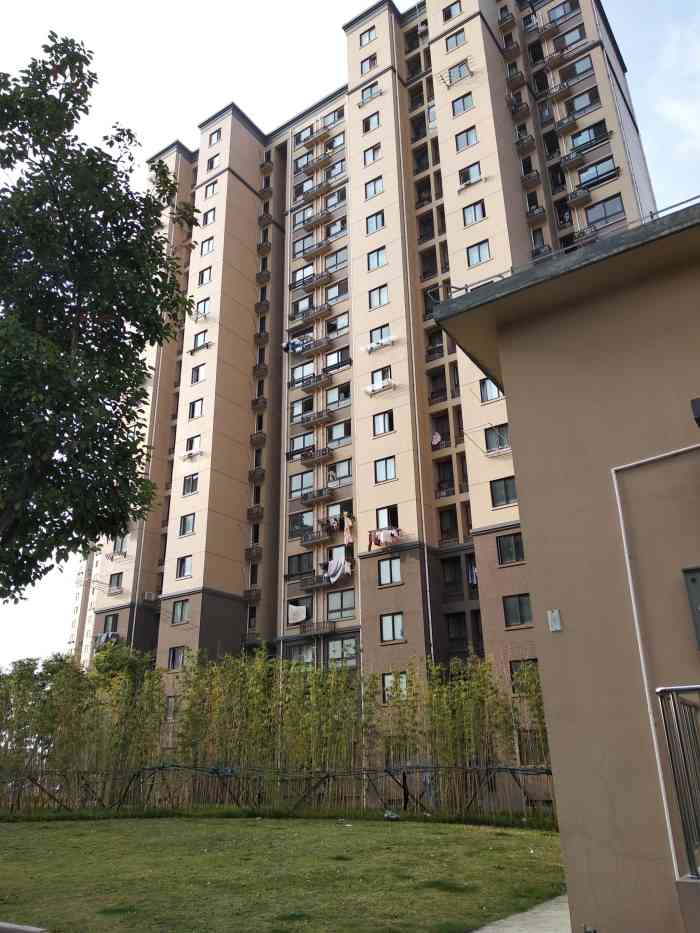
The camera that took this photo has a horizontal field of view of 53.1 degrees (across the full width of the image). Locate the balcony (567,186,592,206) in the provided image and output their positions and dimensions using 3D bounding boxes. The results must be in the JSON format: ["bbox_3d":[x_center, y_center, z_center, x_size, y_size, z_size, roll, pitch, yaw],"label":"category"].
[{"bbox_3d":[14.002,-16.207,42.542,1.348,0.645,0.557,-15,-26,31],"label":"balcony"}]

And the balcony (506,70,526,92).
[{"bbox_3d":[11.416,-26.474,48.276,1.113,0.820,0.586,-15,-26,31],"label":"balcony"}]

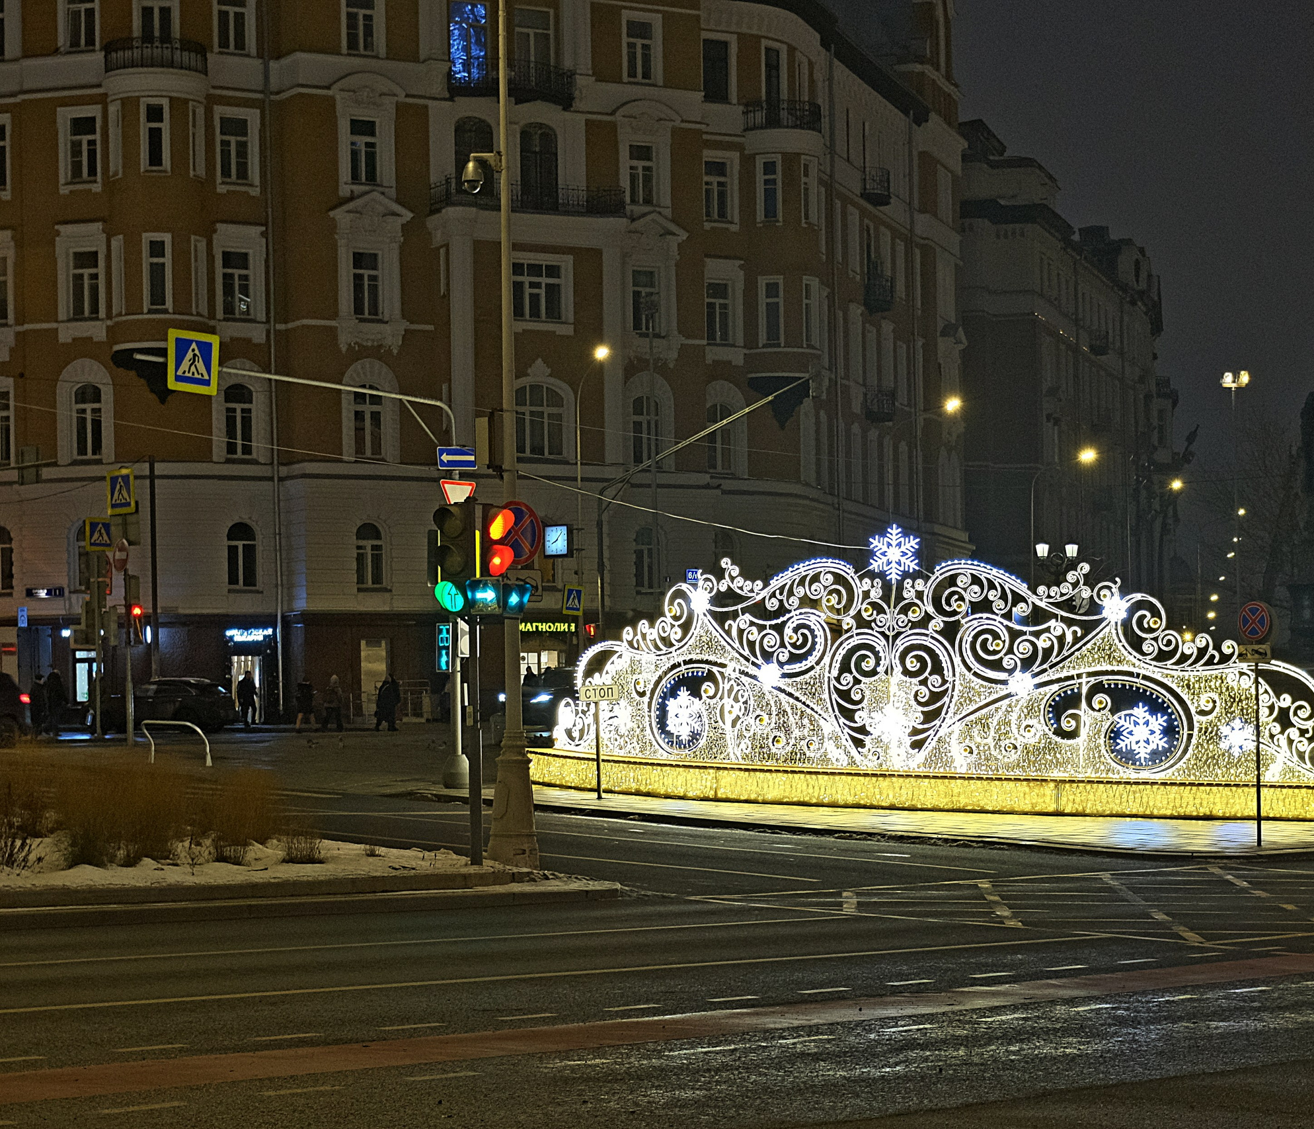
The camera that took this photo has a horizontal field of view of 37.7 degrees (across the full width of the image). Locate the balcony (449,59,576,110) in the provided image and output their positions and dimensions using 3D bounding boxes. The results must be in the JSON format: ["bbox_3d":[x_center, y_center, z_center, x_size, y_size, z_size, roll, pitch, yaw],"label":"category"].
[{"bbox_3d":[-4.680,-15.524,62.300,4.300,1.300,1.150,1,-3,-22],"label":"balcony"}]

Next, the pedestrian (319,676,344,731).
[{"bbox_3d":[-9.808,4.183,58.000,0.650,1.710,0.500,0,-3,-10],"label":"pedestrian"}]

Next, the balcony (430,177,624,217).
[{"bbox_3d":[-3.973,-11.185,58.800,5.700,0.920,1.100,0,-2,-18],"label":"balcony"}]

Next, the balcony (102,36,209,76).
[{"bbox_3d":[-14.546,-14.726,55.800,2.800,0.980,1.000,-1,-2,-5],"label":"balcony"}]

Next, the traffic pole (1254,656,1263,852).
[{"bbox_3d":[6.024,1.899,19.300,0.070,1.950,0.070,-1,-2,0],"label":"traffic pole"}]

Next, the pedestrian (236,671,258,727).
[{"bbox_3d":[-12.739,4.195,60.000,0.600,1.760,0.500,0,-3,-8],"label":"pedestrian"}]

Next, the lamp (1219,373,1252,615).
[{"bbox_3d":[18.308,-0.606,61.000,1.000,11.100,0.700,-1,-2,18],"label":"lamp"}]

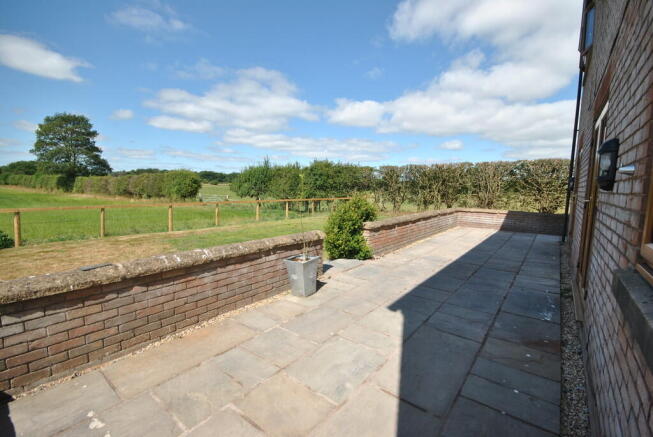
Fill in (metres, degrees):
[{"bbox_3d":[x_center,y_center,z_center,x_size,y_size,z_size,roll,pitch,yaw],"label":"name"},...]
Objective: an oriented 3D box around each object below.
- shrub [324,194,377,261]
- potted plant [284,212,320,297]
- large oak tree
[{"bbox_3d":[0.490,0.185,5.841,1.120,1.310,1.000,1,7,0],"label":"shrub"},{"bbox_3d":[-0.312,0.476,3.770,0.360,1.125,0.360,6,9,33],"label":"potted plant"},{"bbox_3d":[-41.500,-10.676,44.204,10.300,12.535,10.300,-6,10,-42],"label":"large oak tree"}]

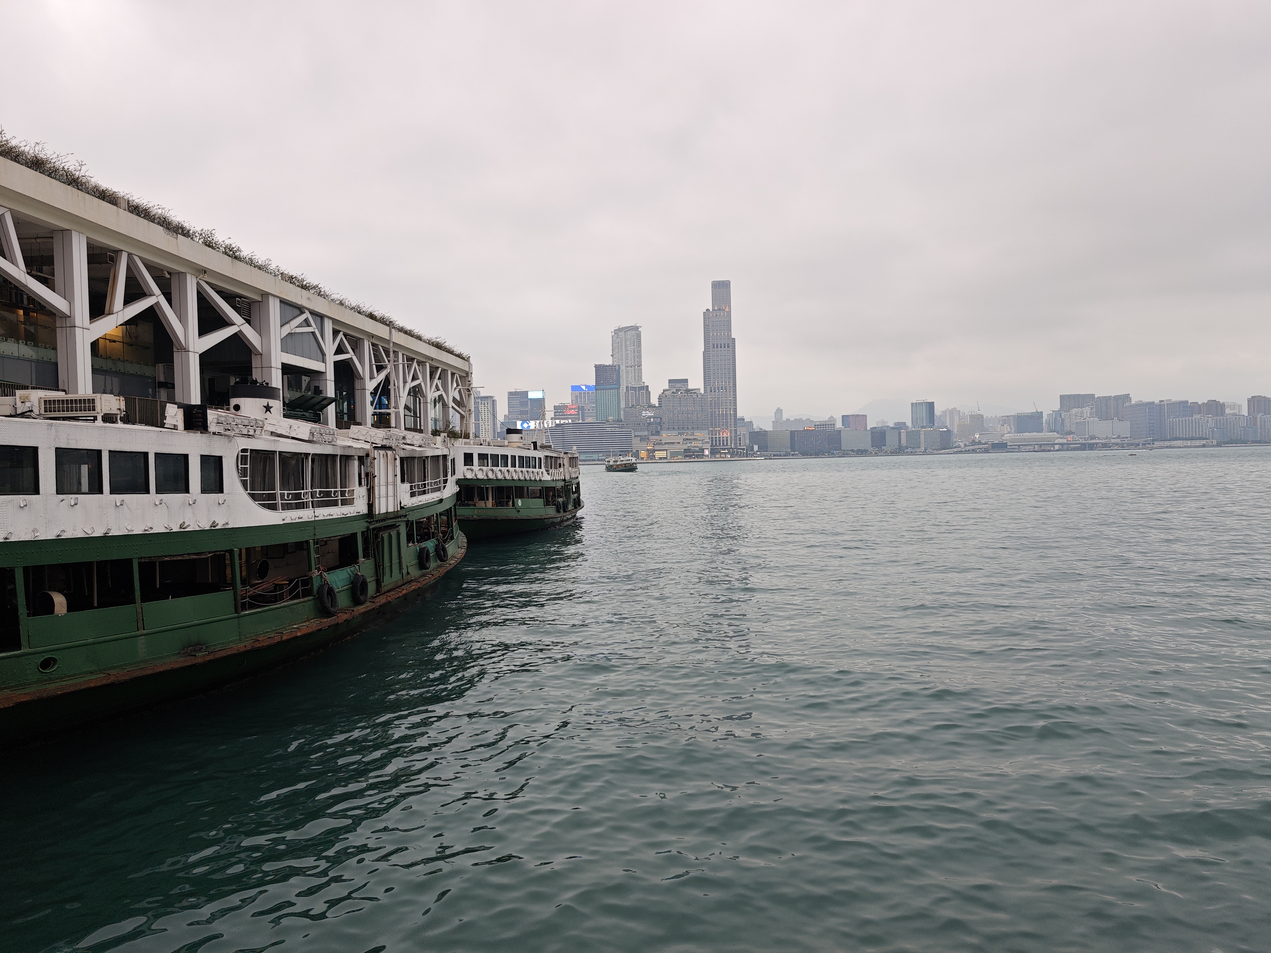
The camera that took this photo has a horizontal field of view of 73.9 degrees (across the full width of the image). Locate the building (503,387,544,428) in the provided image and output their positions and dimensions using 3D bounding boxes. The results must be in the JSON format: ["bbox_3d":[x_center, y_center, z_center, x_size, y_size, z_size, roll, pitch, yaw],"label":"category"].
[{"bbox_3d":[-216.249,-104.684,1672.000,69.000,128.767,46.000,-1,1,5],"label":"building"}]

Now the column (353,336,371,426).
[{"bbox_3d":[-19.458,-6.370,60.200,0.750,6.866,0.800,-1,1,3],"label":"column"}]

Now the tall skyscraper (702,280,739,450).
[{"bbox_3d":[136.217,-172.223,1355.000,53.000,283.905,48.000,-1,1,4],"label":"tall skyscraper"}]

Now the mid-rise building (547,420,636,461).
[{"bbox_3d":[-70.189,-55.149,1312.000,126.000,60.934,58.000,-1,1,12],"label":"mid-rise building"}]

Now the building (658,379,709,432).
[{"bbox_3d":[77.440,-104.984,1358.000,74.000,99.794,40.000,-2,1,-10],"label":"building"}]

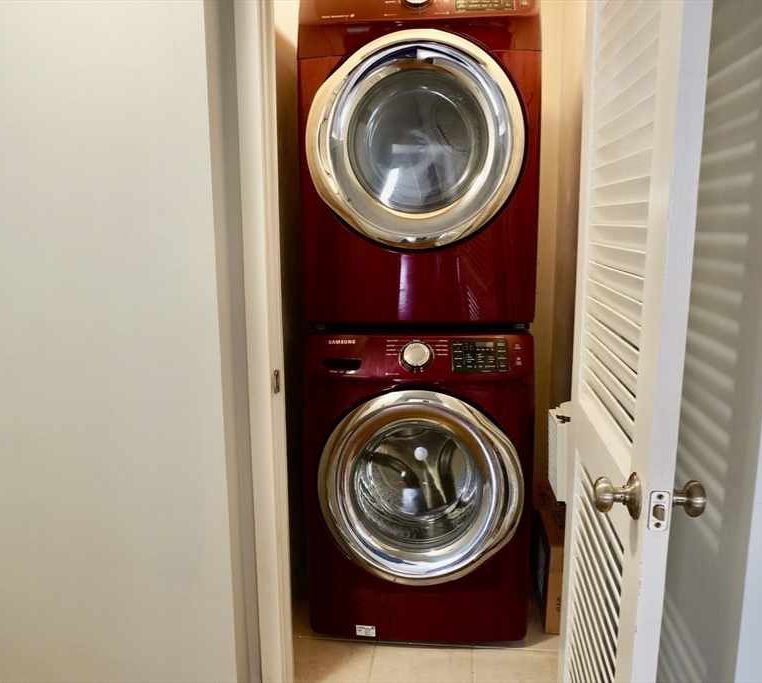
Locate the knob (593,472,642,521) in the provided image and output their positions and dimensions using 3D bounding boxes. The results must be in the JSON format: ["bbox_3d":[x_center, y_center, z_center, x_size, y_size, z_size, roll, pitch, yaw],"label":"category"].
[{"bbox_3d":[0.344,0.226,1.002,0.061,0.072,0.072,1,10,6],"label":"knob"}]

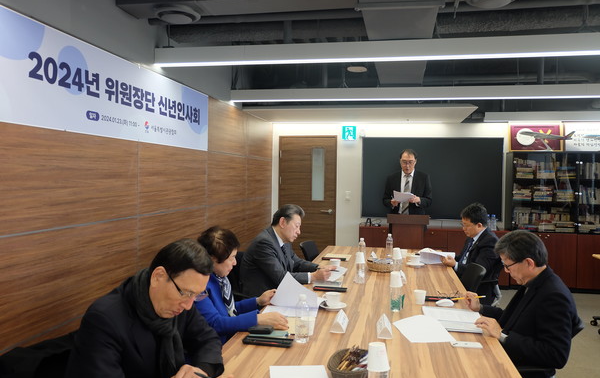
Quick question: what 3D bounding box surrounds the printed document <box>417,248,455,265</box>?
[{"bbox_3d":[1.112,0.546,3.639,0.297,0.060,0.210,8,3,12],"label":"printed document"}]

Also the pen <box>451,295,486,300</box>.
[{"bbox_3d":[0.891,0.571,2.367,0.174,0.010,0.010,-7,1,6],"label":"pen"}]

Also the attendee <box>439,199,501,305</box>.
[{"bbox_3d":[1.417,0.748,3.557,0.600,1.285,0.520,1,2,4],"label":"attendee"}]

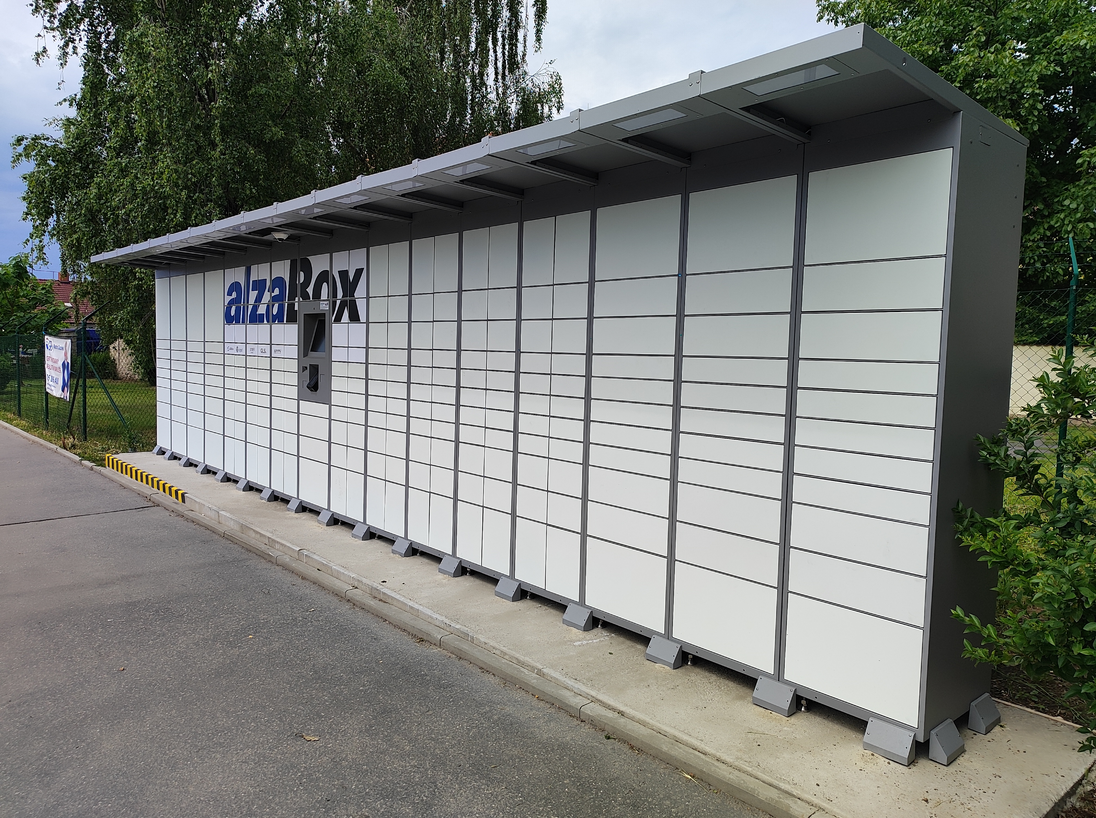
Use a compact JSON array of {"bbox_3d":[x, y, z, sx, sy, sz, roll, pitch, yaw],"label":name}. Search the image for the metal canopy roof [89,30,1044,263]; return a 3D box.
[{"bbox_3d":[-1.704,-1.388,5.907,1.332,0.115,9.200,-2,6,-42],"label":"metal canopy roof"}]

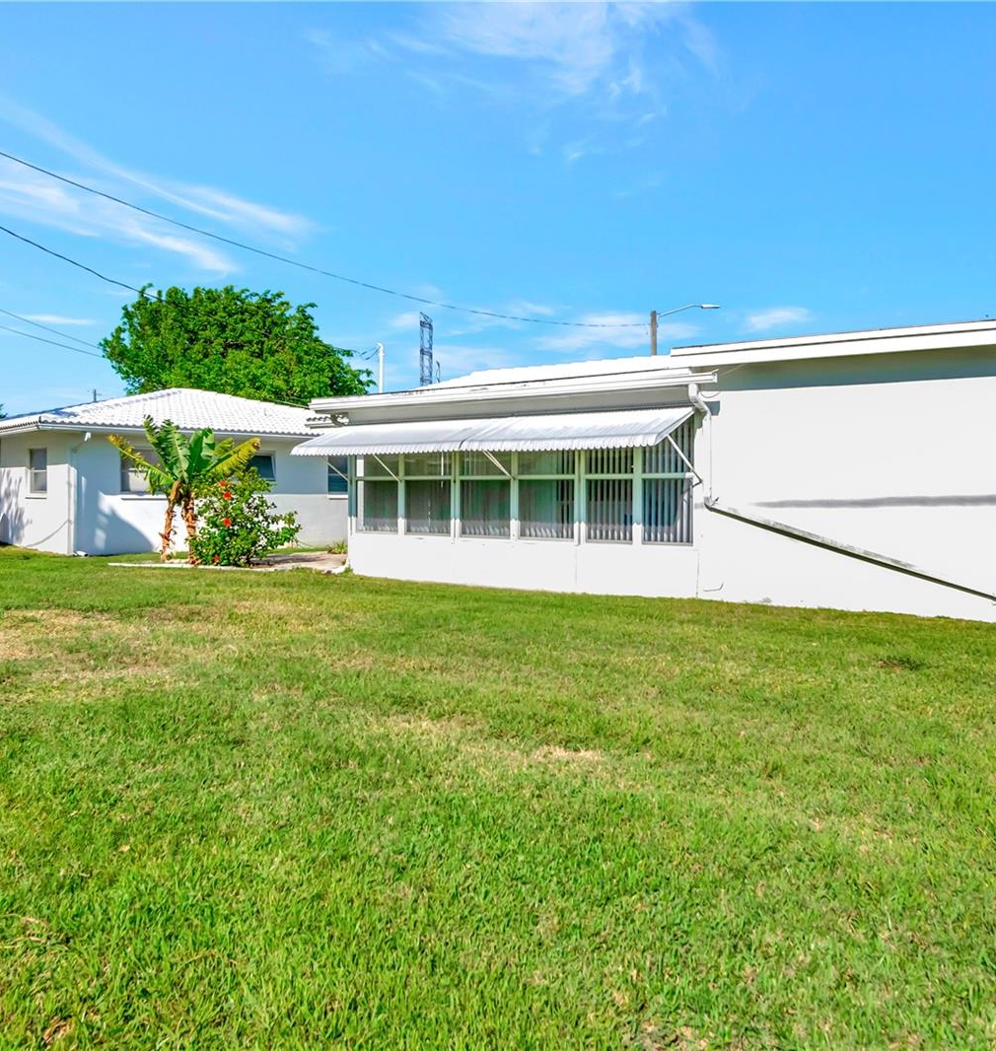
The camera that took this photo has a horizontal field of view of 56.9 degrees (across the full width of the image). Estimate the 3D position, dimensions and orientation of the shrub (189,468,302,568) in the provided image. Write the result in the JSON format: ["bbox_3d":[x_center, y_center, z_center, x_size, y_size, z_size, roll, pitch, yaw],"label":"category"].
[{"bbox_3d":[-4.526,-0.132,16.400,1.900,1.750,1.700,0,2,0],"label":"shrub"}]

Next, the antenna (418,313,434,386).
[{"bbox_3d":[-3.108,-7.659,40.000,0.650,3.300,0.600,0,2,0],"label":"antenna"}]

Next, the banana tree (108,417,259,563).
[{"bbox_3d":[-5.831,-0.664,17.100,2.650,2.650,2.200,0,2,0],"label":"banana tree"}]

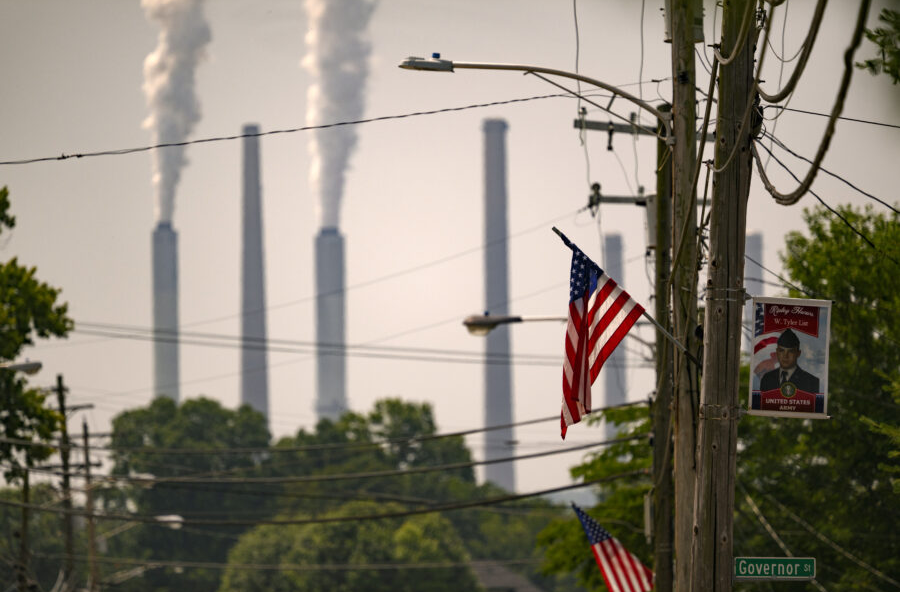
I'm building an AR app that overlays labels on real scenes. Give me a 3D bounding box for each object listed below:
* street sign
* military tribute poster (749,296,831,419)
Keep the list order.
[{"bbox_3d":[2.527,2.112,77.500,0.625,0.165,0.020,1,-2,0],"label":"street sign"},{"bbox_3d":[2.635,0.477,77.500,0.610,0.910,0.030,3,-2,0],"label":"military tribute poster"}]

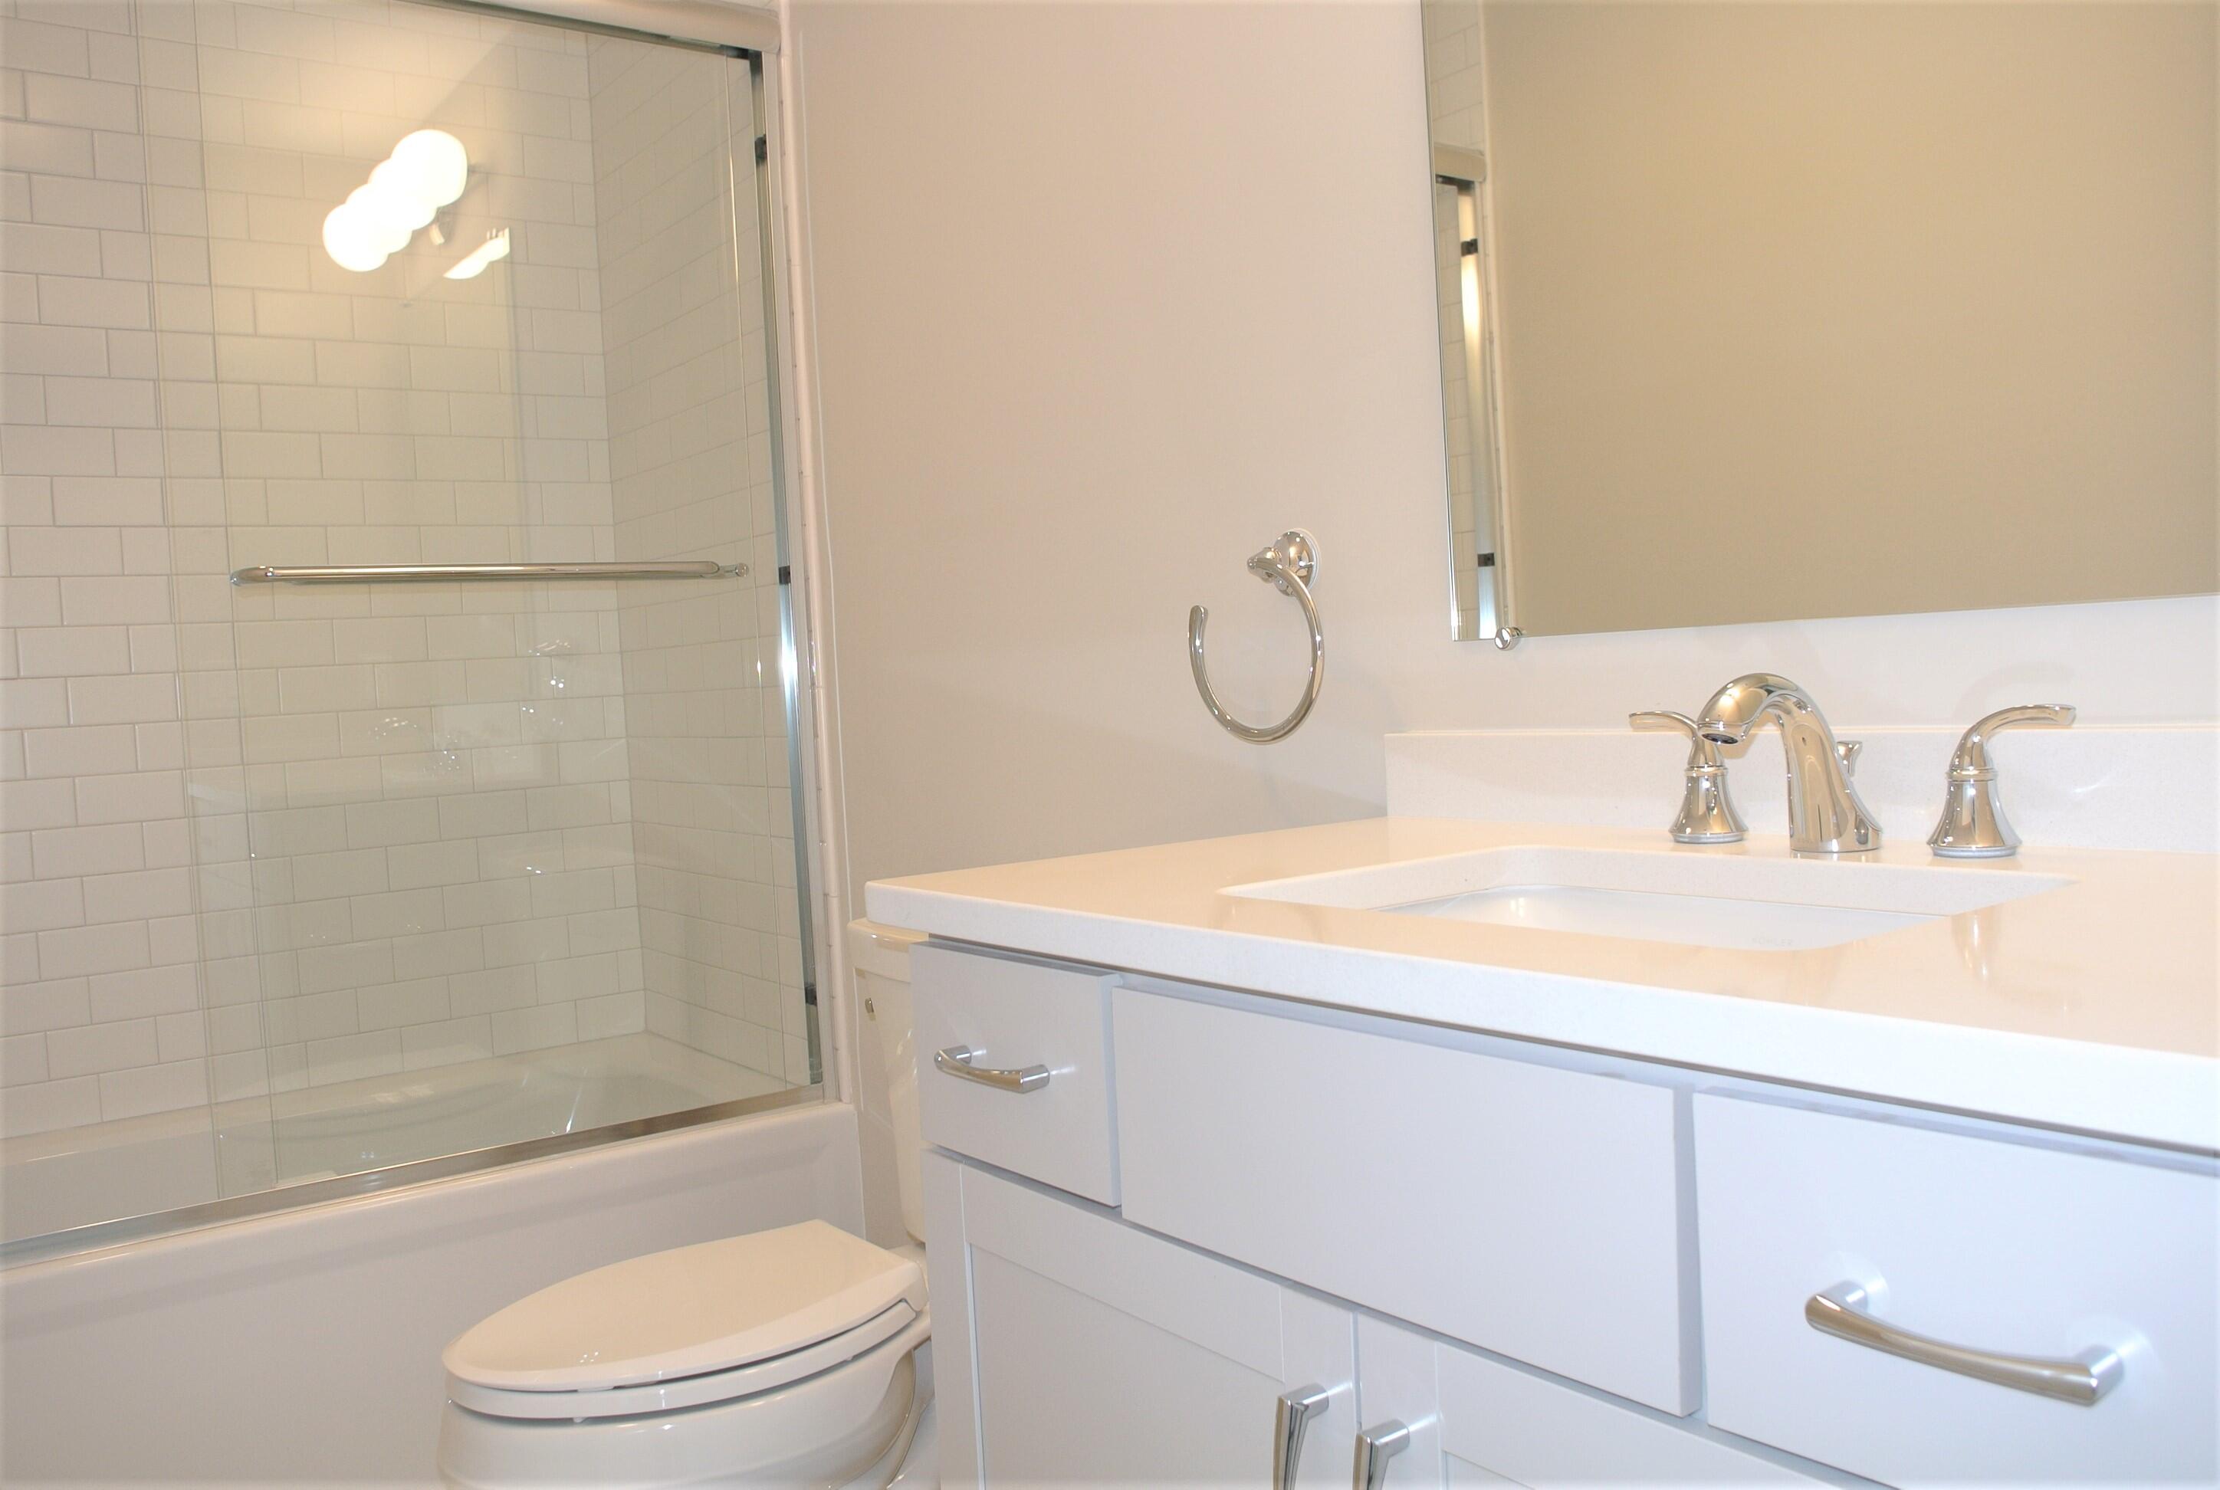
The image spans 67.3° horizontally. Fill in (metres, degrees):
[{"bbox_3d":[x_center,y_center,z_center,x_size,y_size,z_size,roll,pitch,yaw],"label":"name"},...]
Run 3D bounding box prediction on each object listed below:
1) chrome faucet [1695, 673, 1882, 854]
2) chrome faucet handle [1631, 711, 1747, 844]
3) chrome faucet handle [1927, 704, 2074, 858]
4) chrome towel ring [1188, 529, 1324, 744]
[{"bbox_3d":[0.455,0.016,1.114,0.182,0.126,0.058,-5,3,-37],"label":"chrome faucet"},{"bbox_3d":[0.423,0.022,1.225,0.058,0.096,0.093,-5,3,-37],"label":"chrome faucet handle"},{"bbox_3d":[0.579,0.024,1.077,0.058,0.098,0.091,-5,3,-37],"label":"chrome faucet handle"},{"bbox_3d":[0.169,-0.108,1.656,0.073,0.212,0.196,-5,3,-37],"label":"chrome towel ring"}]

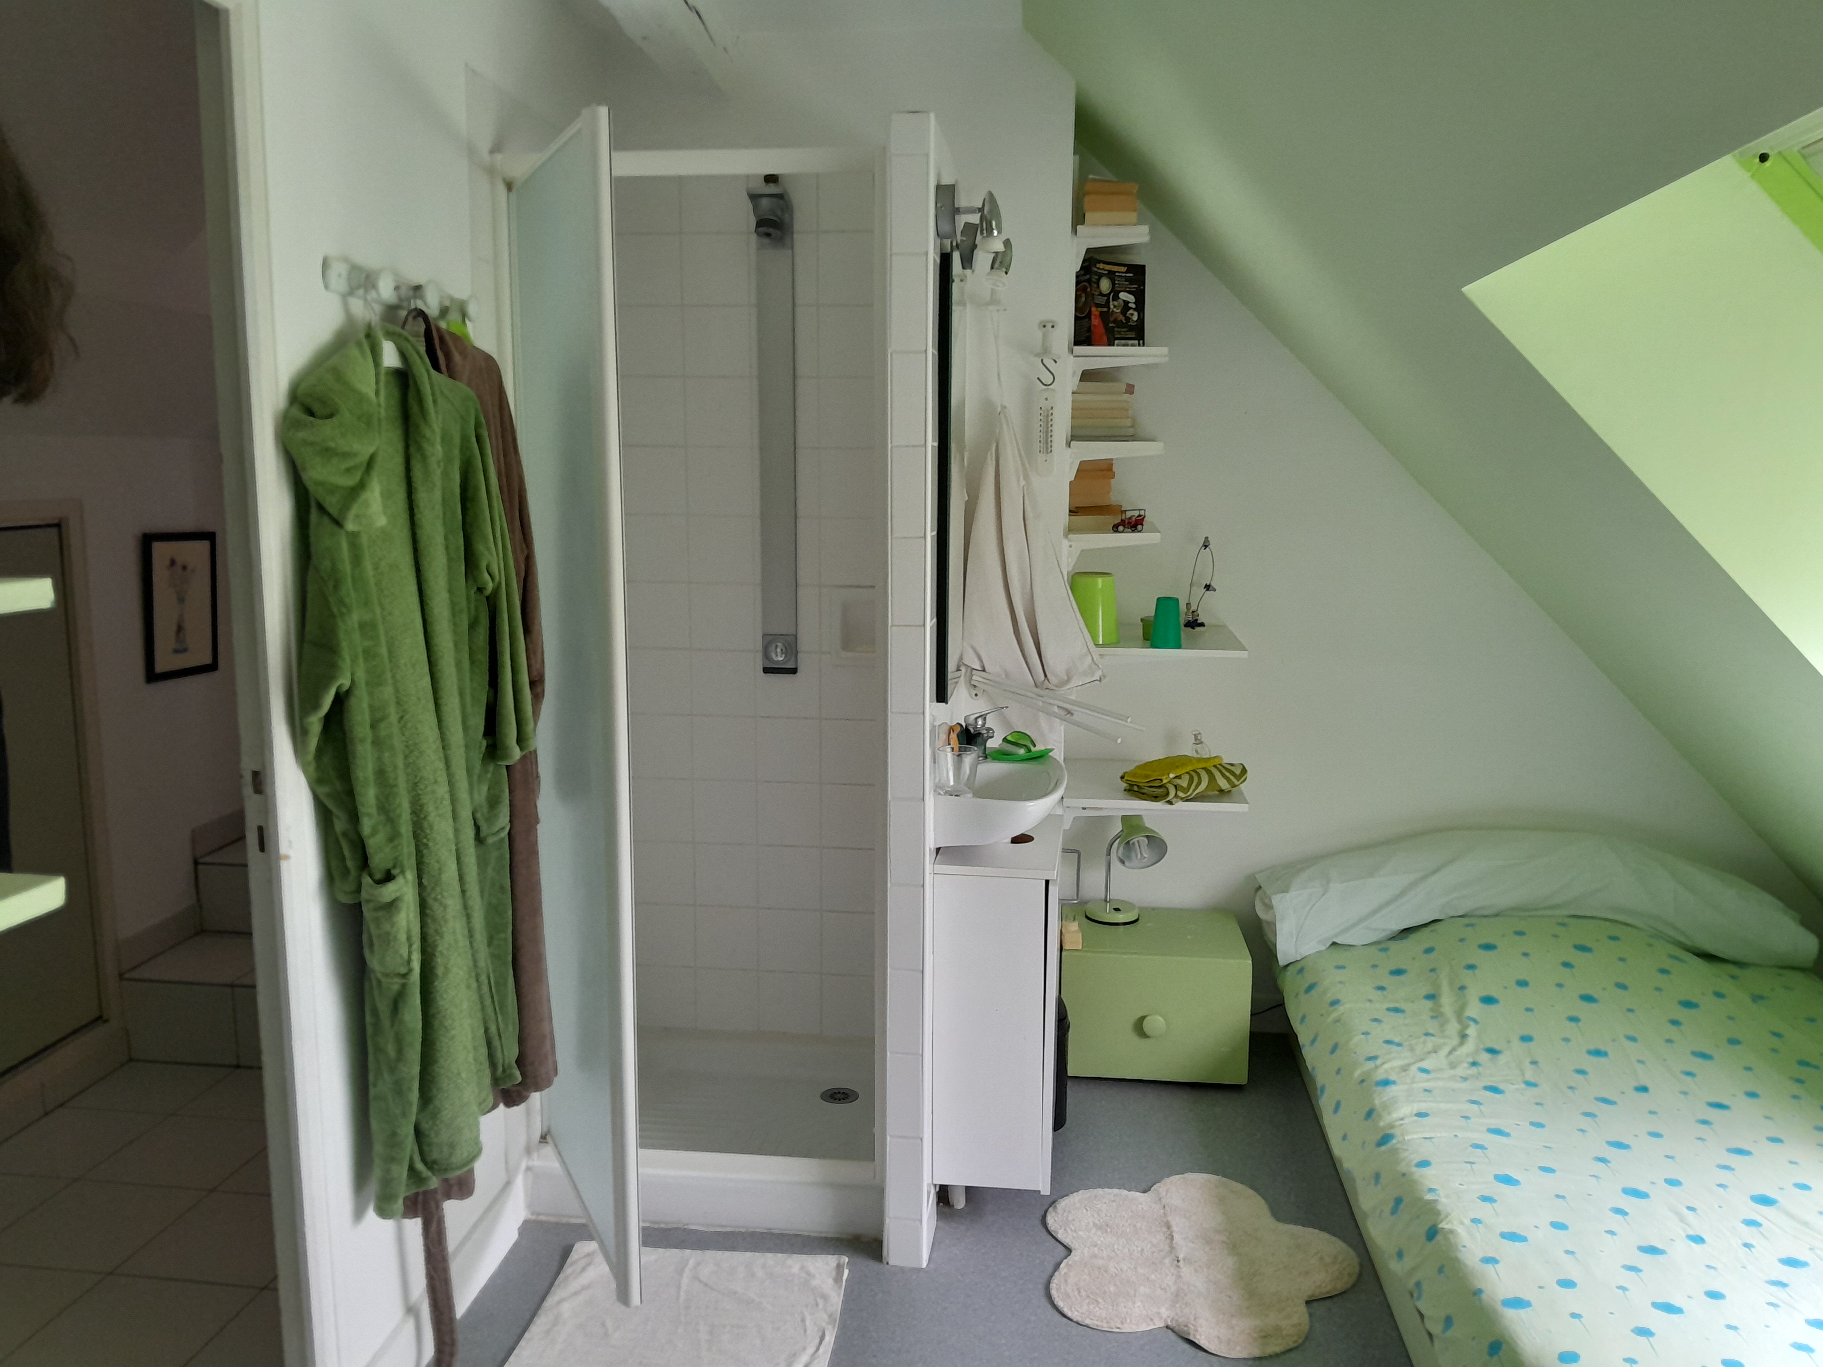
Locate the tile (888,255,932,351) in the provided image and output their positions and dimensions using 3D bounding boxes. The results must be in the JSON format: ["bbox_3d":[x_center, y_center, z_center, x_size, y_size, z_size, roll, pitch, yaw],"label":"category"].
[{"bbox_3d":[-0.002,-0.619,2.235,0.068,0.154,0.012,1,9,7],"label":"tile"}]

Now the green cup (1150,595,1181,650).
[{"bbox_3d":[0.563,-0.134,3.020,0.068,0.112,0.068,1,9,7],"label":"green cup"}]

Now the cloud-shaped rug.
[{"bbox_3d":[0.530,1.047,2.510,0.570,0.016,0.595,1,8,6],"label":"cloud-shaped rug"}]

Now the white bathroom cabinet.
[{"bbox_3d":[0.174,0.607,2.685,0.226,0.615,0.385,1,9,7],"label":"white bathroom cabinet"}]

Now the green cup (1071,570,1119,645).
[{"bbox_3d":[0.412,-0.169,3.083,0.117,0.153,0.117,1,8,6],"label":"green cup"}]

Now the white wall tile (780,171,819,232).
[{"bbox_3d":[-0.275,-1.049,2.957,0.150,0.150,0.010,1,8,6],"label":"white wall tile"}]

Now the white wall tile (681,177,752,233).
[{"bbox_3d":[-0.424,-1.048,2.965,0.152,0.146,0.012,1,9,7],"label":"white wall tile"}]

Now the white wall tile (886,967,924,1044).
[{"bbox_3d":[-0.010,0.579,2.416,0.063,0.150,0.010,1,8,6],"label":"white wall tile"}]

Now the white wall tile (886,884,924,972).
[{"bbox_3d":[-0.009,0.426,2.393,0.063,0.150,0.010,1,8,6],"label":"white wall tile"}]

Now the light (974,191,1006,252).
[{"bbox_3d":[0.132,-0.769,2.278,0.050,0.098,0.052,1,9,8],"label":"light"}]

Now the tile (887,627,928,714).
[{"bbox_3d":[-0.006,-0.022,2.326,0.062,0.150,0.012,1,9,8],"label":"tile"}]

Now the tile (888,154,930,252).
[{"bbox_3d":[-0.003,-0.775,2.214,0.062,0.150,0.012,1,9,8],"label":"tile"}]

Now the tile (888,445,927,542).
[{"bbox_3d":[-0.004,-0.319,2.282,0.062,0.150,0.012,1,9,8],"label":"tile"}]

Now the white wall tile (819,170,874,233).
[{"bbox_3d":[-0.123,-1.046,2.942,0.150,0.150,0.010,1,8,6],"label":"white wall tile"}]

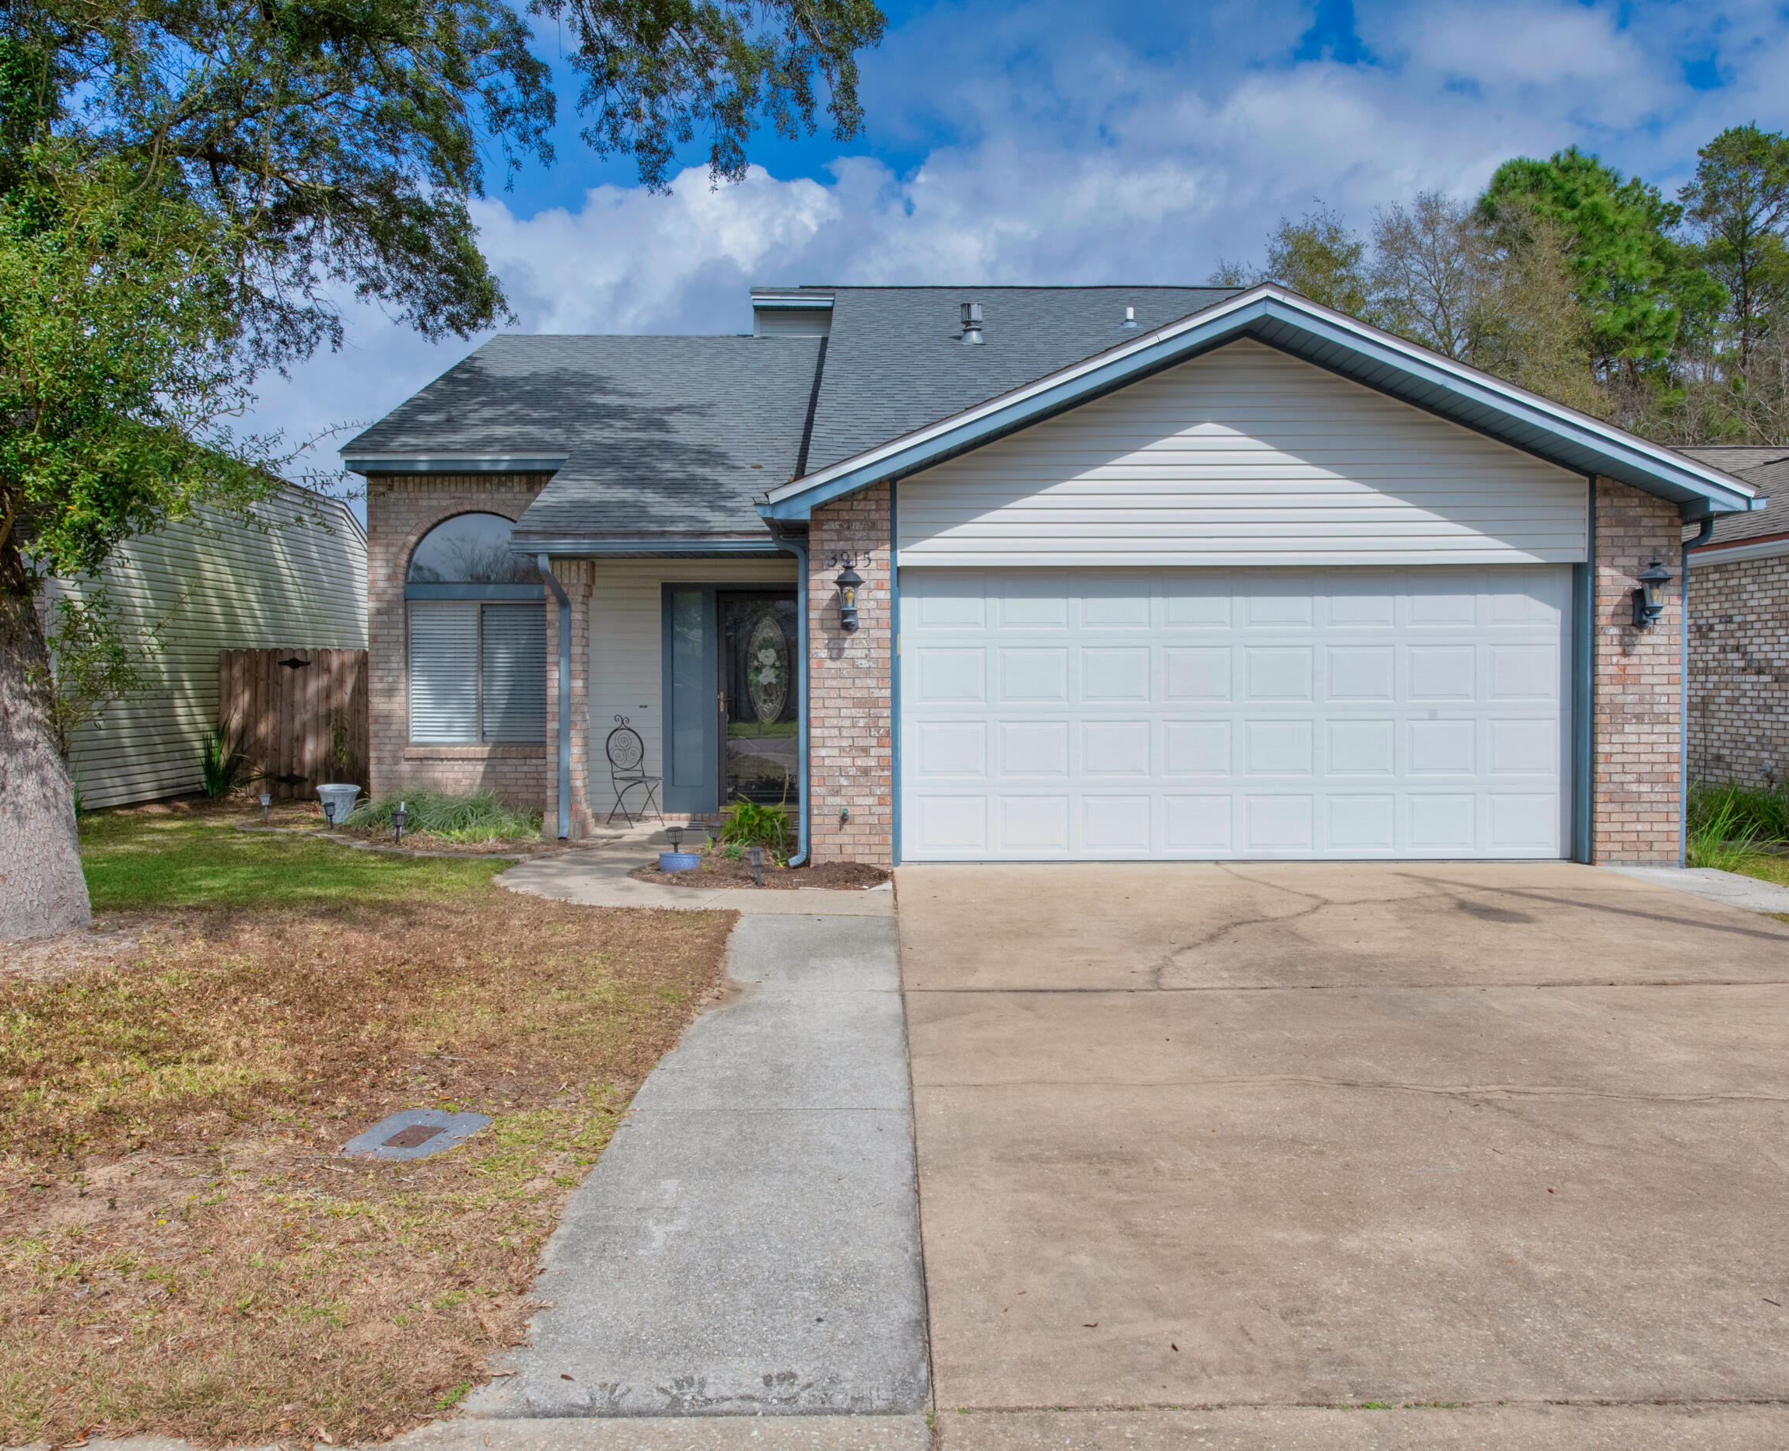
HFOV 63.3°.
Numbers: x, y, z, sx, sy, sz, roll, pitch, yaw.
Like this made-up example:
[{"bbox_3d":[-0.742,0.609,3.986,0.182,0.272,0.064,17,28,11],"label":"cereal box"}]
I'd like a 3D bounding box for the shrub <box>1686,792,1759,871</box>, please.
[{"bbox_3d":[5.940,0.755,10.420,0.550,0.550,0.550,0,2,0],"label":"shrub"}]

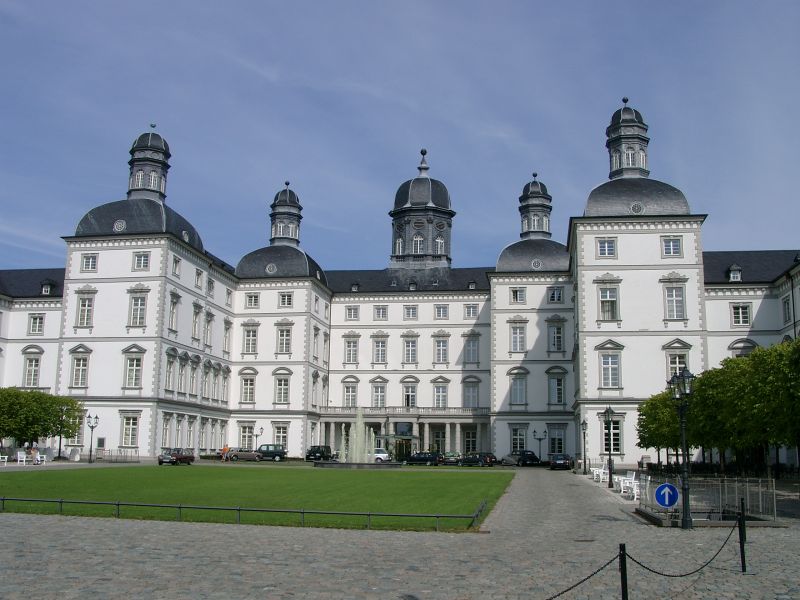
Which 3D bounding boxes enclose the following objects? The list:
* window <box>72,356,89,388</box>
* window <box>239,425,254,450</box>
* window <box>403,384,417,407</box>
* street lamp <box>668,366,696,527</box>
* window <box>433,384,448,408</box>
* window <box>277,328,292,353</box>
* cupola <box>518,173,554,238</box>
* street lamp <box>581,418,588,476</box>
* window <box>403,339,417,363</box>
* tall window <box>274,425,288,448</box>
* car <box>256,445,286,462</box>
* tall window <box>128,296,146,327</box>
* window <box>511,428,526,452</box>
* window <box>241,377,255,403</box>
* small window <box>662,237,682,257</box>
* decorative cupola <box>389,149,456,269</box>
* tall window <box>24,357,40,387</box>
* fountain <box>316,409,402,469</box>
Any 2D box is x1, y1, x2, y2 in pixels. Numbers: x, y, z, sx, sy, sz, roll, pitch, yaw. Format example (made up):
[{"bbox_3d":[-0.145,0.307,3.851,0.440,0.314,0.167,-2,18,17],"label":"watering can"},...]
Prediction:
[{"bbox_3d":[-32.735,7.454,80.512,1.703,3.130,0.250,-1,-11,9],"label":"window"},{"bbox_3d":[-18.400,16.550,94.411,2.040,3.021,0.300,-1,-11,9],"label":"window"},{"bbox_3d":[1.287,12.545,102.689,1.887,2.992,0.300,-1,-11,9],"label":"window"},{"bbox_3d":[7.130,3.698,19.863,0.460,4.020,1.300,-1,-11,9],"label":"street lamp"},{"bbox_3d":[5.394,12.769,103.389,1.883,3.208,0.300,-1,-11,9],"label":"window"},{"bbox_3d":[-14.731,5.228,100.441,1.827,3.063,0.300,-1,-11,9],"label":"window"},{"bbox_3d":[17.303,-11.913,100.232,4.237,8.861,4.150,-1,-11,9],"label":"cupola"},{"bbox_3d":[13.541,10.751,57.681,0.460,4.020,1.300,-1,-11,9],"label":"street lamp"},{"bbox_3d":[1.373,6.850,105.240,1.736,3.276,0.300,-1,-11,9],"label":"window"},{"bbox_3d":[-14.787,17.127,98.055,1.648,2.906,0.300,-1,-11,9],"label":"tall window"},{"bbox_3d":[-14.799,17.072,87.566,4.250,1.850,1.850,-1,-11,9],"label":"car"},{"bbox_3d":[-25.782,1.131,77.266,1.887,3.012,0.300,-1,-11,9],"label":"tall window"},{"bbox_3d":[13.640,16.105,90.071,1.669,2.987,0.300,-1,-12,8],"label":"window"},{"bbox_3d":[-18.592,11.023,96.242,1.669,3.090,0.300,-1,-12,8],"label":"window"},{"bbox_3d":[25.210,-4.880,72.697,1.684,1.827,0.300,-1,-11,9],"label":"small window"},{"bbox_3d":[3.375,-13.801,118.894,9.899,19.038,9.899,-1,-11,9],"label":"decorative cupola"},{"bbox_3d":[-38.066,7.523,81.538,1.731,3.118,0.250,-1,-11,9],"label":"tall window"},{"bbox_3d":[-3.797,12.567,71.853,8.057,5.435,8.057,-1,-11,9],"label":"fountain"}]

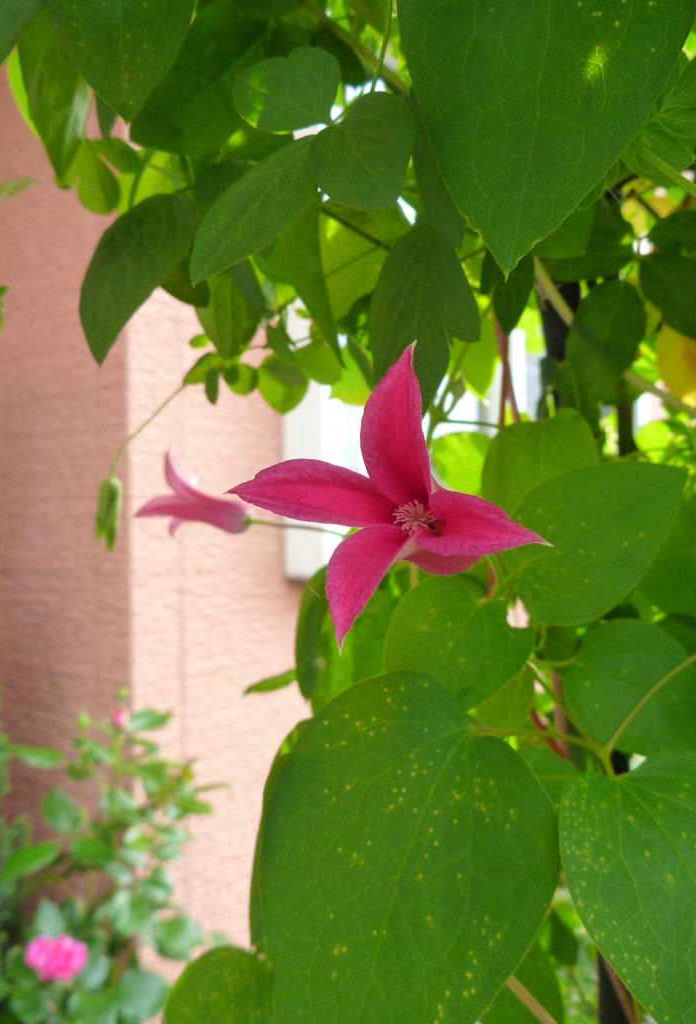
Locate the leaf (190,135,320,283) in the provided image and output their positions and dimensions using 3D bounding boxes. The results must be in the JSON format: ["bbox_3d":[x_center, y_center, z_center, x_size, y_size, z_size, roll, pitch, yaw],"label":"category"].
[{"bbox_3d":[-0.037,-0.120,0.330,0.038,0.072,0.025,38,0,1],"label":"leaf"}]

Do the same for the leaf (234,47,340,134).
[{"bbox_3d":[-0.025,-0.173,0.340,0.044,0.036,0.022,-1,0,0],"label":"leaf"}]

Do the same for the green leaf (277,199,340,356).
[{"bbox_3d":[-0.019,-0.111,0.390,0.030,0.076,0.025,-1,0,18],"label":"green leaf"}]

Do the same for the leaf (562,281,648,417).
[{"bbox_3d":[0.145,-0.092,0.470,0.048,0.081,0.025,-1,0,9],"label":"leaf"}]

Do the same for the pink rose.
[{"bbox_3d":[-0.334,0.512,0.950,0.073,0.055,0.060,-1,0,-9],"label":"pink rose"}]

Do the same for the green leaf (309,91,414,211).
[{"bbox_3d":[0.005,-0.144,0.330,0.042,0.048,0.022,-1,0,0],"label":"green leaf"}]

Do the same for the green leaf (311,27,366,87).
[{"bbox_3d":[-0.007,-0.231,0.420,0.034,0.033,0.025,-1,0,0],"label":"green leaf"}]

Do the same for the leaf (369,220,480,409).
[{"bbox_3d":[0.035,-0.090,0.380,0.051,0.087,0.028,-1,0,0],"label":"leaf"}]

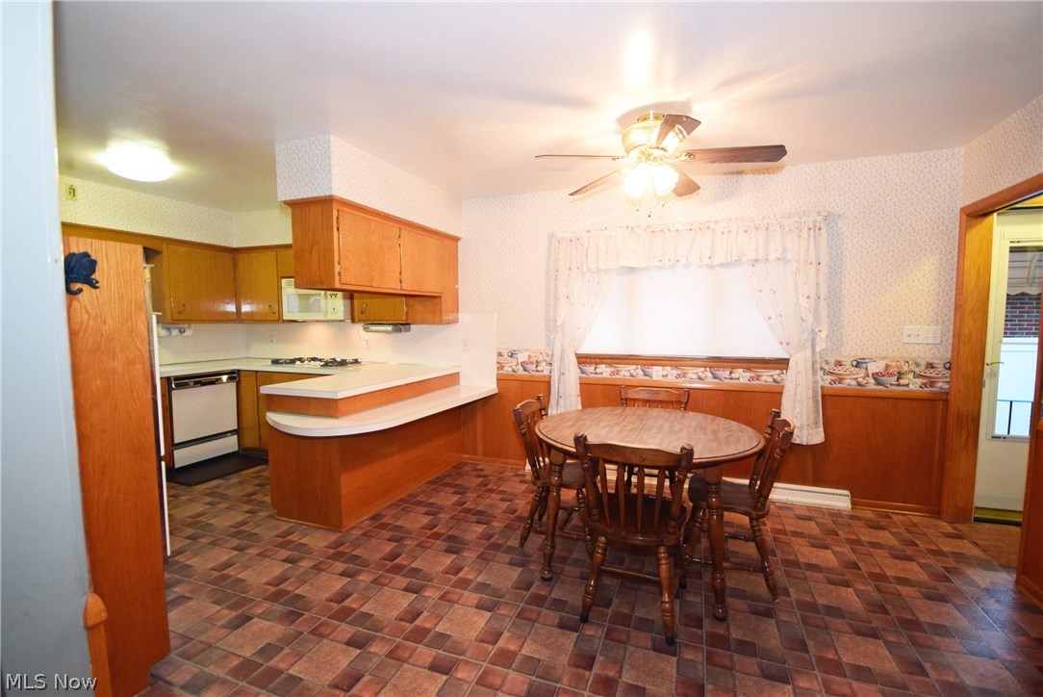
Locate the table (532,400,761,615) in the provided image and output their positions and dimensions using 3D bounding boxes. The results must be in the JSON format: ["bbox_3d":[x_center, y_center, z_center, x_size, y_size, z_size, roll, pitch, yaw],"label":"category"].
[{"bbox_3d":[0.697,0.834,2.507,1.200,0.760,1.200,1,4,21],"label":"table"}]

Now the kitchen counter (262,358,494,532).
[{"bbox_3d":[-1.048,0.697,3.491,1.160,0.915,1.770,1,4,21],"label":"kitchen counter"}]

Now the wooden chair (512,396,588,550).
[{"bbox_3d":[0.266,0.767,2.712,0.485,0.870,0.500,1,4,21],"label":"wooden chair"}]

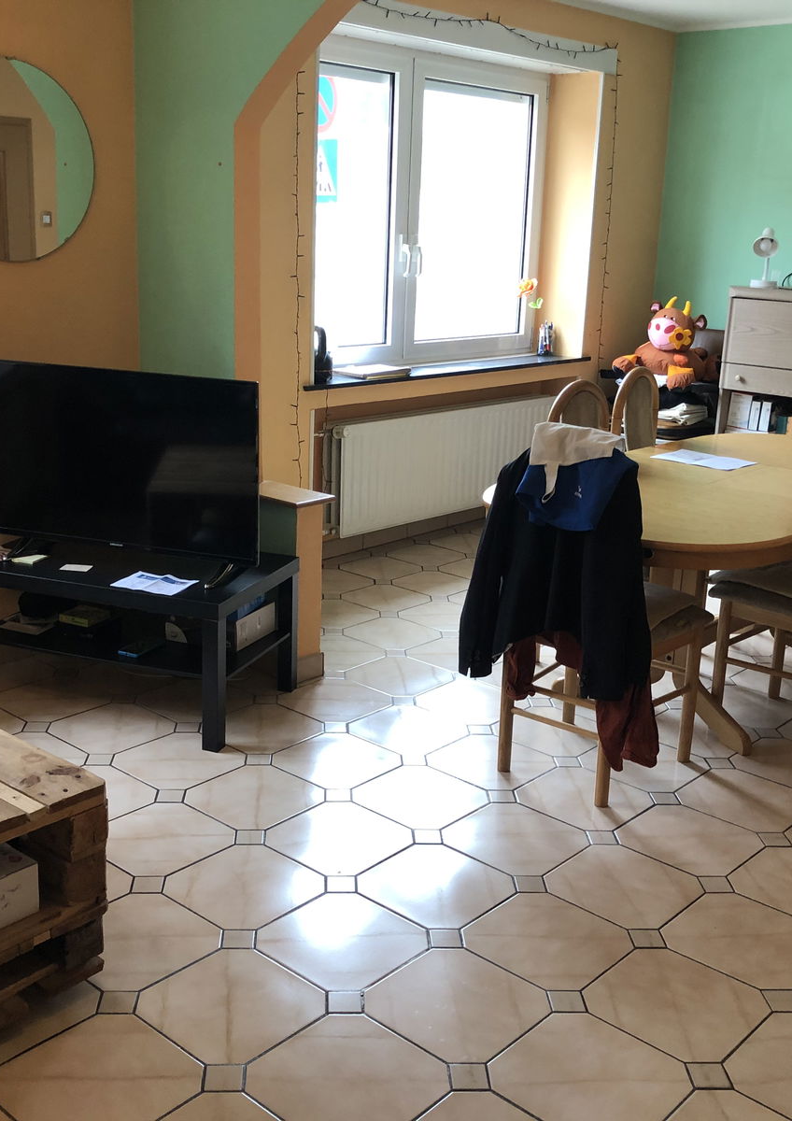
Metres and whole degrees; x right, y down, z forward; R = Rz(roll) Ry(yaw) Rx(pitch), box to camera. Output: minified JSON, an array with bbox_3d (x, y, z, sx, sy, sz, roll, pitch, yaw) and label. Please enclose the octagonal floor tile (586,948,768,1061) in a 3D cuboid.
[{"bbox_3d":[0.568,0.896,2.446,0.310,0.010,0.310,16,21,40],"label":"octagonal floor tile"}]

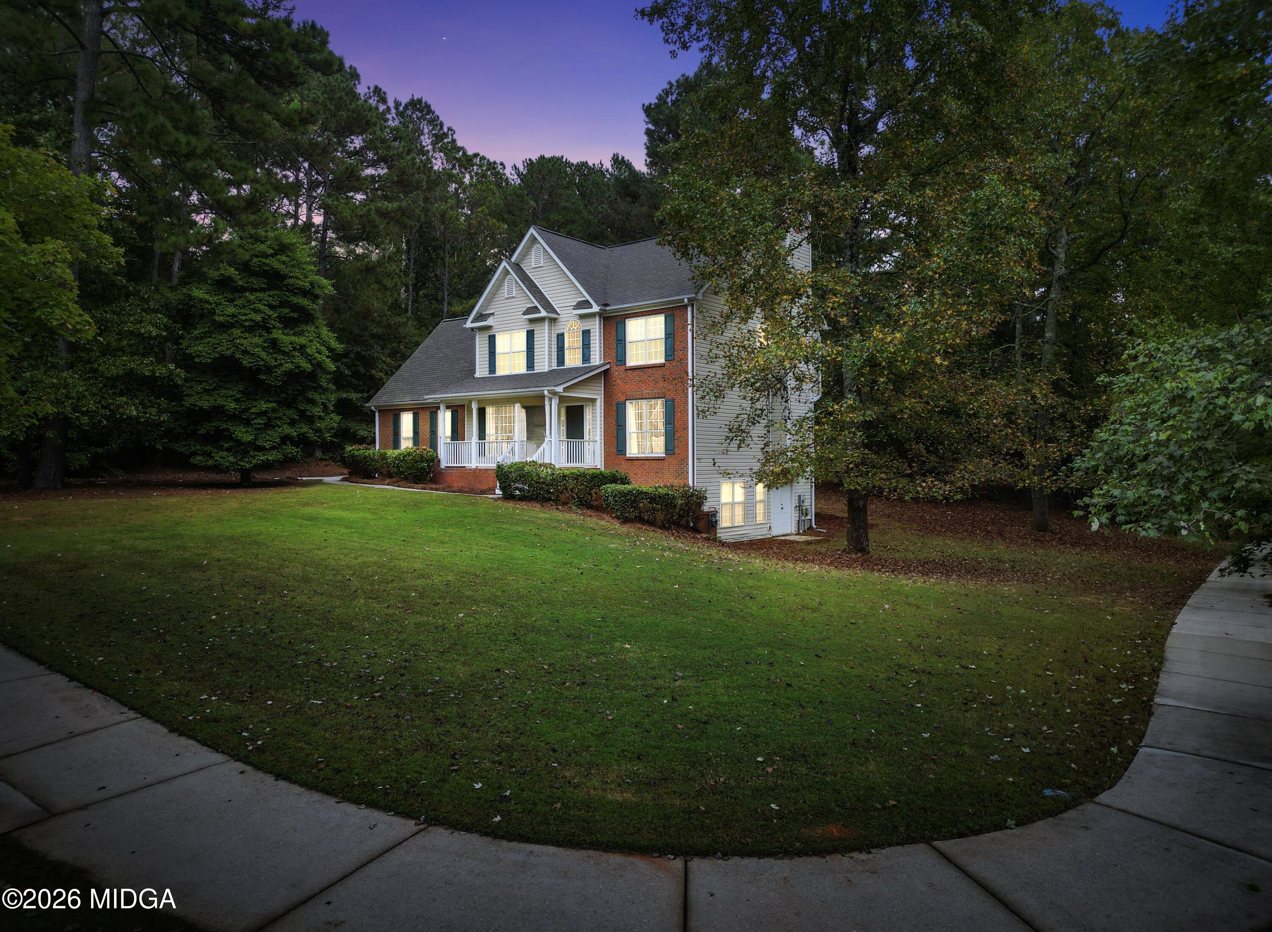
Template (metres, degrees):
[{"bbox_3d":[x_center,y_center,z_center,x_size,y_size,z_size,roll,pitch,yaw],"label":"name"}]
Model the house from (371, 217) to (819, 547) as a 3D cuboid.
[{"bbox_3d":[-2.578,-3.248,35.791,17.450,11.650,11.200,0,0,38],"label":"house"}]

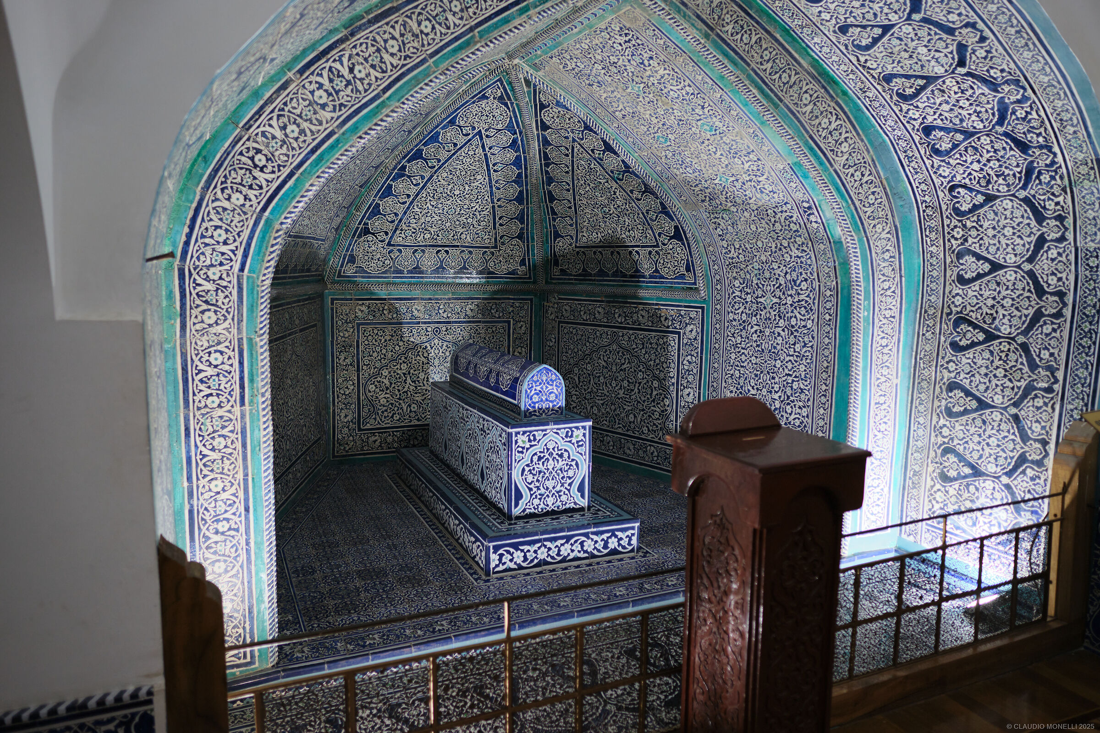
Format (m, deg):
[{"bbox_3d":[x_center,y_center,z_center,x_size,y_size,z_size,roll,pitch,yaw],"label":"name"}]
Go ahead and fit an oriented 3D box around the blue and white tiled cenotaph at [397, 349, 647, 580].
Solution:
[{"bbox_3d":[-0.312,0.403,4.606,0.860,0.991,2.000,-2,8,-24],"label":"blue and white tiled cenotaph"}]

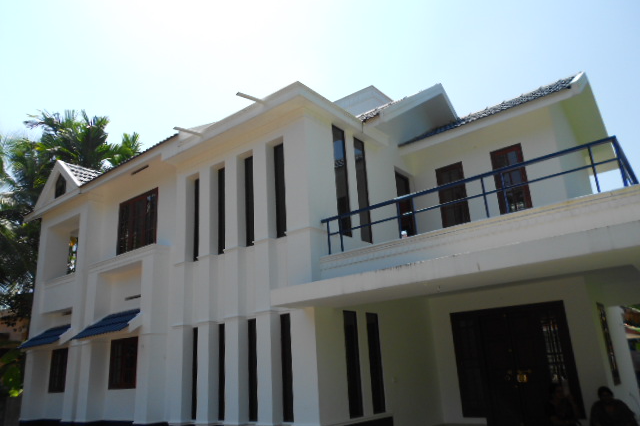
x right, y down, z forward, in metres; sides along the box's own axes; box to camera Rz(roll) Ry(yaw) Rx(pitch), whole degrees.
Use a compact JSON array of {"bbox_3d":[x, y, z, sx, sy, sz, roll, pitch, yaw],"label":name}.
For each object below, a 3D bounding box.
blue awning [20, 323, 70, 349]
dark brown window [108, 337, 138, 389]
[{"bbox_3d":[-6.801,3.108,12.184,1.881,0.547,0.769,-16,-22,35],"label":"blue awning"},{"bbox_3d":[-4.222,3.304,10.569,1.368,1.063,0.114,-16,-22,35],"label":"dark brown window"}]

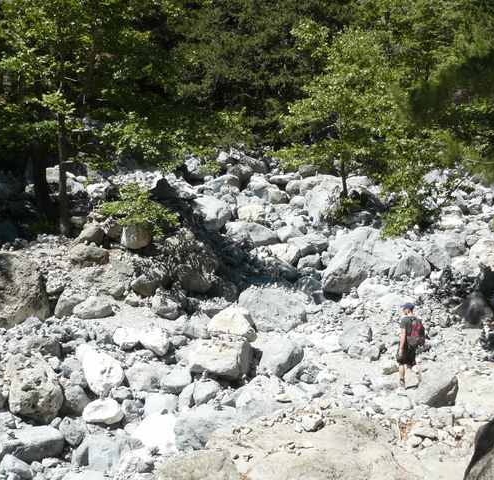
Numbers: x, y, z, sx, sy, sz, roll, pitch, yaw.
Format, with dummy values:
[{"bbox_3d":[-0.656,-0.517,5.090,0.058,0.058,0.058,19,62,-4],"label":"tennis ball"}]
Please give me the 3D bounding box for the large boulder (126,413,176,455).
[{"bbox_3d":[-1.564,3.169,10.900,0.850,0.550,0.850,0,7,0],"label":"large boulder"}]

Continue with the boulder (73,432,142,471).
[{"bbox_3d":[-2.284,3.464,10.900,1.114,0.560,0.891,-1,6,-12],"label":"boulder"}]

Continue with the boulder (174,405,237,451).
[{"bbox_3d":[-0.680,3.071,10.900,1.050,0.600,0.950,0,7,0],"label":"boulder"}]

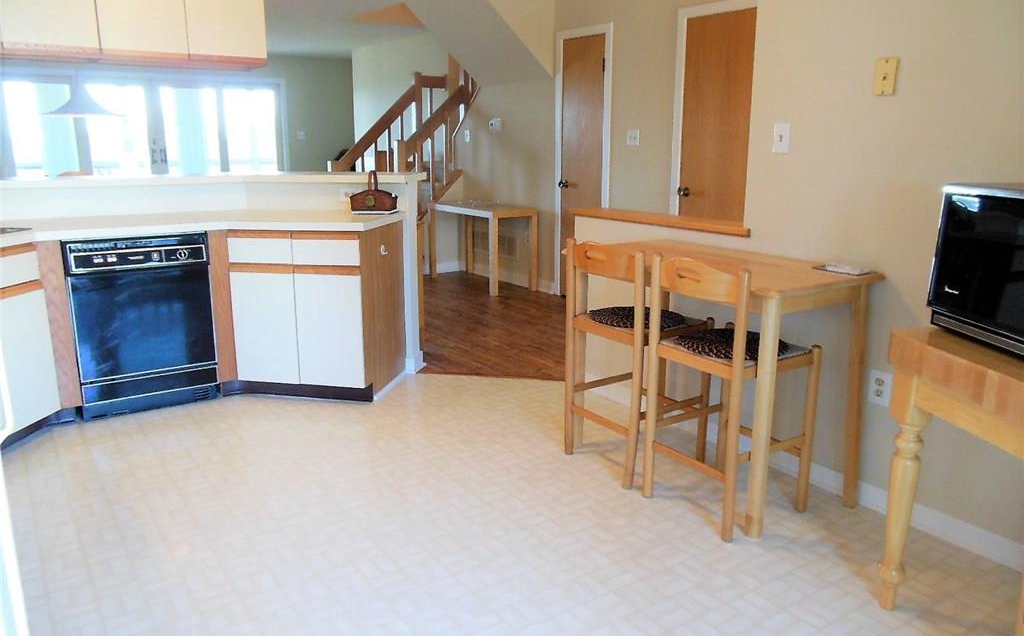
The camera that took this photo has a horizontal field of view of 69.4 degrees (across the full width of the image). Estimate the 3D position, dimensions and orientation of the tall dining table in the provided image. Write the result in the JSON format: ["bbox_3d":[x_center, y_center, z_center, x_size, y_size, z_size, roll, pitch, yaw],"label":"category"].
[{"bbox_3d":[0.718,0.189,2.884,0.570,0.810,1.090,-9,15,-32],"label":"tall dining table"}]

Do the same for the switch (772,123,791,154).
[{"bbox_3d":[0.987,-0.658,2.712,0.012,0.116,0.072,-9,16,-34],"label":"switch"}]

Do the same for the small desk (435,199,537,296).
[{"bbox_3d":[-0.289,-0.666,6.825,0.470,0.710,1.160,-9,16,-35],"label":"small desk"}]

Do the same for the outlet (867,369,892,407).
[{"bbox_3d":[1.244,0.238,2.496,0.010,0.116,0.072,-9,16,-34],"label":"outlet"}]

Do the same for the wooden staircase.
[{"bbox_3d":[-1.085,-1.540,7.489,1.300,2.120,1.100,-9,16,-34],"label":"wooden staircase"}]

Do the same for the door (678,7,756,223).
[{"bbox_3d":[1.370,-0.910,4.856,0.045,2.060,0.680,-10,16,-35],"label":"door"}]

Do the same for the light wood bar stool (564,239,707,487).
[{"bbox_3d":[0.500,0.134,2.939,0.440,0.894,0.400,-9,16,-34],"label":"light wood bar stool"}]

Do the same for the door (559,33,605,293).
[{"bbox_3d":[0.554,-1.155,5.929,0.045,2.060,0.490,-10,16,-35],"label":"door"}]

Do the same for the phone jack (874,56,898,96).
[{"bbox_3d":[1.184,-0.766,2.346,0.010,0.116,0.072,-9,16,-34],"label":"phone jack"}]

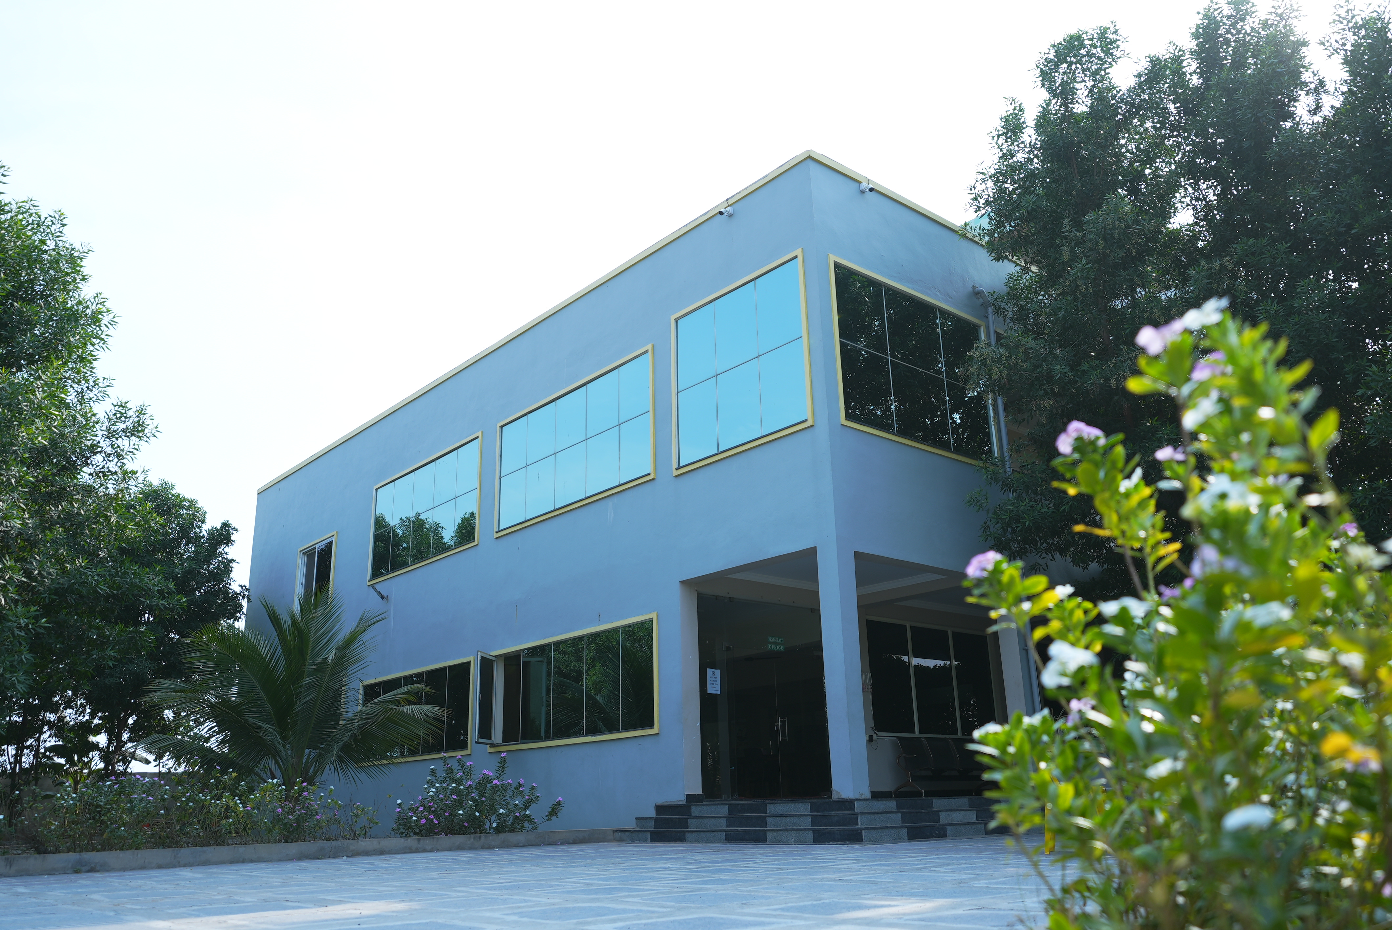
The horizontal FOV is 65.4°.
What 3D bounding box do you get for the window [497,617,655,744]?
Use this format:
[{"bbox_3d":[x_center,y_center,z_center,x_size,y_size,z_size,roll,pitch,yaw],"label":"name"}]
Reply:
[{"bbox_3d":[-1.782,3.095,15.044,0.080,1.349,3.891,13,-23,-39],"label":"window"}]

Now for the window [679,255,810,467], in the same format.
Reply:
[{"bbox_3d":[0.529,-1.219,13.478,0.080,2.089,2.266,13,-23,-39],"label":"window"}]

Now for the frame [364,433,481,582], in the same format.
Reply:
[{"bbox_3d":[-4.895,0.874,19.346,0.130,1.945,4.087,13,-23,-39],"label":"frame"}]

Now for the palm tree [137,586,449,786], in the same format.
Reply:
[{"bbox_3d":[-5.503,3.347,14.754,3.900,3.100,3.500,5,-18,-19],"label":"palm tree"}]

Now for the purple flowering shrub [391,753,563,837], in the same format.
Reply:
[{"bbox_3d":[-2.385,3.587,11.792,1.750,0.920,1.300,2,-18,-11],"label":"purple flowering shrub"}]

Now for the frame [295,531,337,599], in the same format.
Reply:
[{"bbox_3d":[-7.949,2.364,22.590,0.140,1.598,1.978,13,-23,-39],"label":"frame"}]

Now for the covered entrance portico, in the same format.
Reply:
[{"bbox_3d":[1.999,2.721,13.312,3.470,2.660,2.620,13,-23,-39],"label":"covered entrance portico"}]

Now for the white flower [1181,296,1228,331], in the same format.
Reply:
[{"bbox_3d":[0.470,-0.140,1.000,0.043,0.027,0.040,-10,-19,26],"label":"white flower"}]

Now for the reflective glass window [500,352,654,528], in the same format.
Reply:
[{"bbox_3d":[-1.873,-0.240,16.082,0.080,1.788,3.878,13,-23,-39],"label":"reflective glass window"}]

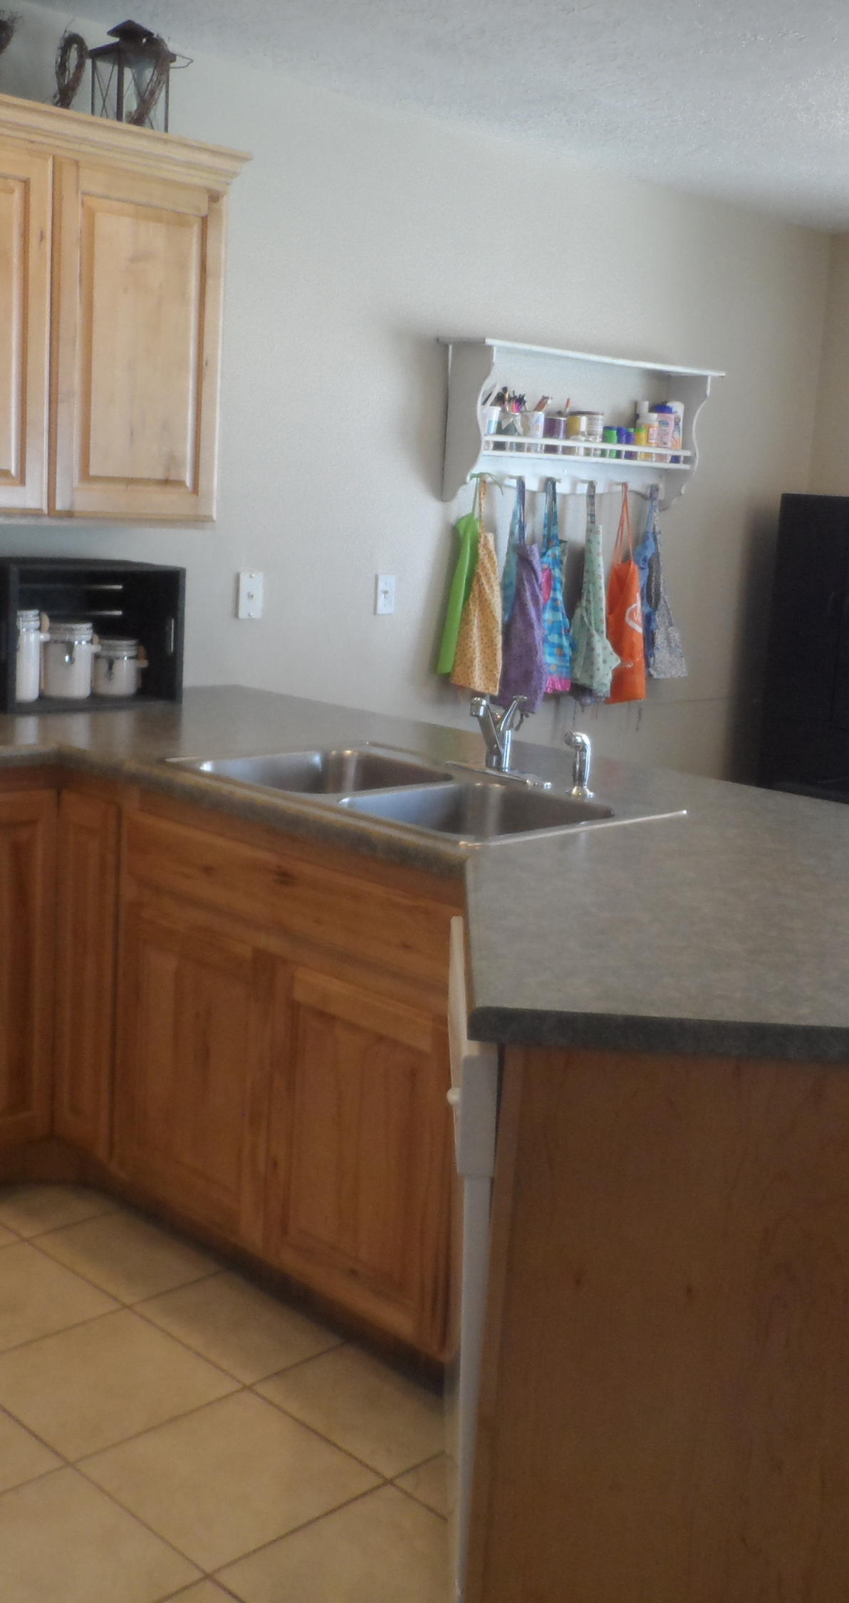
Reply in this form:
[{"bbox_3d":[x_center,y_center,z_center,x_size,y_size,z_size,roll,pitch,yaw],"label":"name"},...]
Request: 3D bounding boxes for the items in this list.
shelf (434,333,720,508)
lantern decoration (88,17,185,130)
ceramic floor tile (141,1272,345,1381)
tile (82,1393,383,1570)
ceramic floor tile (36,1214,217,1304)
[{"bbox_3d":[0.509,-1.159,4.685,1.100,0.450,0.190,-6,14,-44],"label":"shelf"},{"bbox_3d":[-0.649,-1.580,3.286,0.143,0.279,0.148,13,15,43],"label":"lantern decoration"},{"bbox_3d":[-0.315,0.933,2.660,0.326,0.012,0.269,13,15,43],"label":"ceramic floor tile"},{"bbox_3d":[-0.299,1.036,2.280,0.330,0.010,0.330,-6,14,-44],"label":"tile"},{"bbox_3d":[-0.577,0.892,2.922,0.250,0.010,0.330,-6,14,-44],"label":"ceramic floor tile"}]

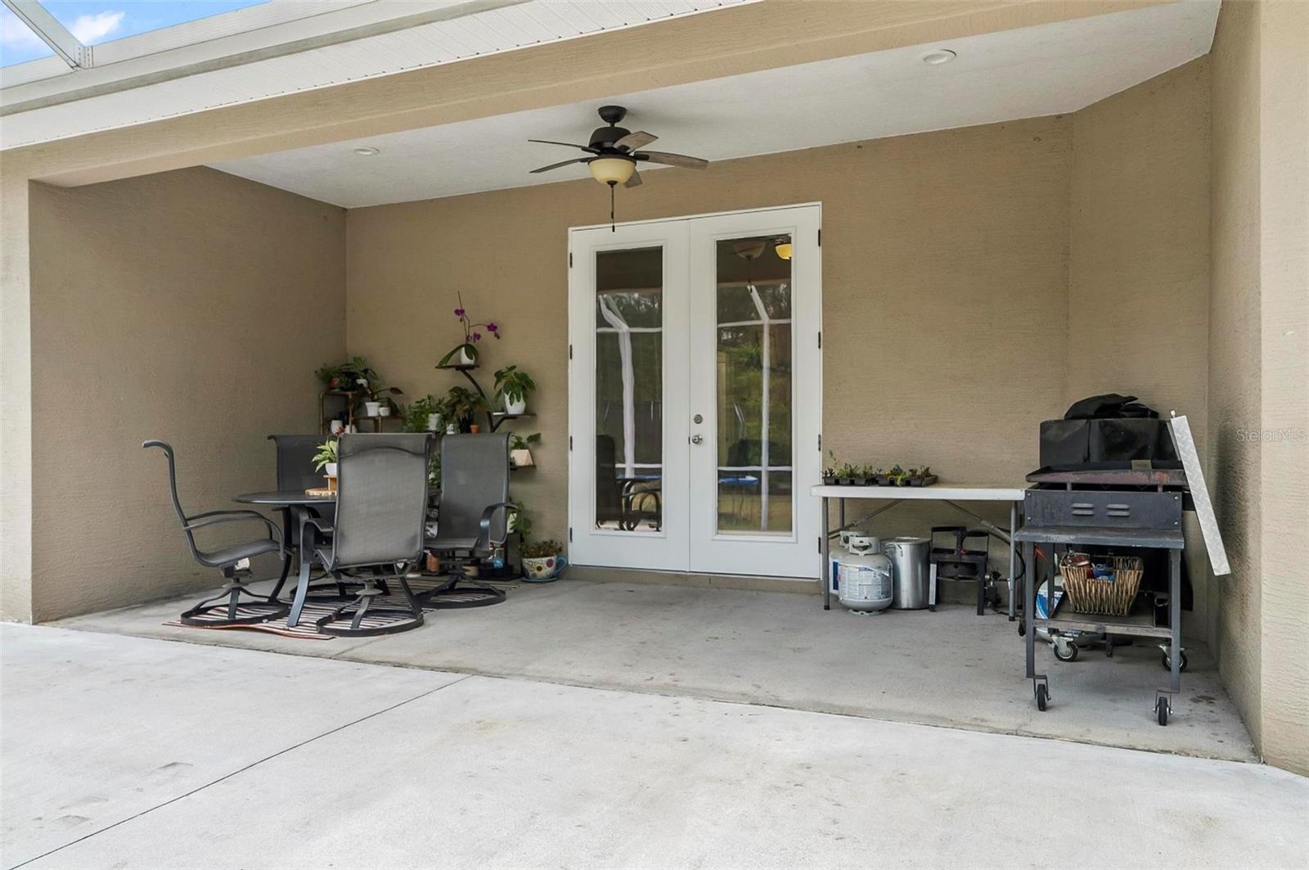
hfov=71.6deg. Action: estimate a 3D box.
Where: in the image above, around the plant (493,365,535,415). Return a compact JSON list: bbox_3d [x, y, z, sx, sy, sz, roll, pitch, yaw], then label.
[{"bbox_3d":[-1.027,-0.330,6.658,0.290,0.365,0.290,0,0,0],"label":"plant"}]

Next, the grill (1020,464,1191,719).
[{"bbox_3d":[1.790,0.589,3.622,0.520,0.930,1.120,0,0,28],"label":"grill"}]

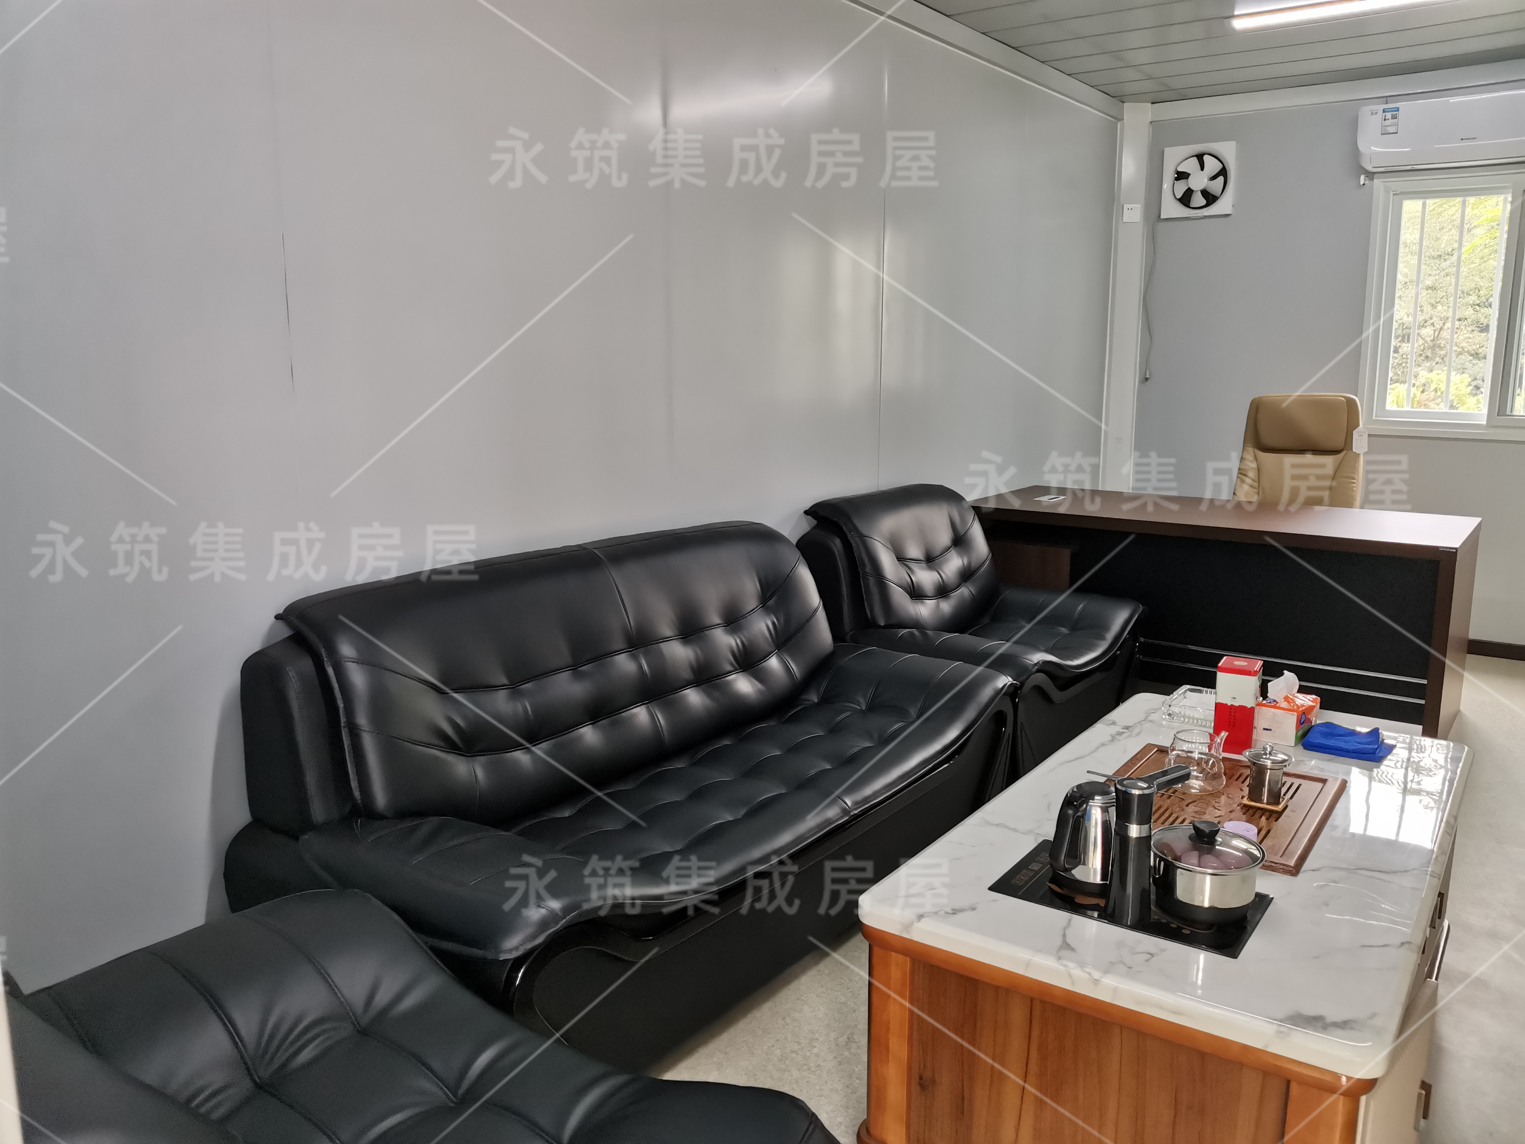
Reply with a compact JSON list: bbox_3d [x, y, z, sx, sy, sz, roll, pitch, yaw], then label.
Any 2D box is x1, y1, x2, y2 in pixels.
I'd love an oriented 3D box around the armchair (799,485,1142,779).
[{"bbox_3d":[0.782,0.175,4.092,0.800,0.890,1.130,8,14,35],"label":"armchair"}]

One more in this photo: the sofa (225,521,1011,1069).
[{"bbox_3d":[-0.154,0.425,2.825,0.800,0.900,1.990,8,14,35],"label":"sofa"}]

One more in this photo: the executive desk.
[{"bbox_3d":[1.776,0.131,4.634,1.795,0.760,0.810,8,14,35],"label":"executive desk"}]

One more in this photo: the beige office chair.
[{"bbox_3d":[2.384,-0.183,5.103,0.660,1.190,0.680,4,12,23],"label":"beige office chair"}]

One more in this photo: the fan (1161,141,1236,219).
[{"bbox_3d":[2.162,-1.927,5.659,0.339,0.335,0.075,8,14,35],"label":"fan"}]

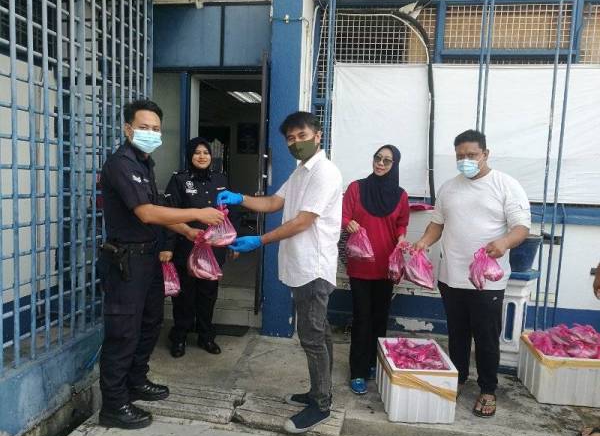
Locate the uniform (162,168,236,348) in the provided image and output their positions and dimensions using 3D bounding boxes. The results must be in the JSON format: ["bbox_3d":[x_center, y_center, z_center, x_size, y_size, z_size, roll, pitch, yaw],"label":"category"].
[{"bbox_3d":[-0.760,0.299,3.540,0.550,1.360,0.300,0,6,-24],"label":"uniform"}]

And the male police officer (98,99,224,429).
[{"bbox_3d":[-0.738,0.236,2.540,0.660,1.740,0.500,3,5,6],"label":"male police officer"}]

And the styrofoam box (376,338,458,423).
[{"bbox_3d":[0.713,1.002,2.942,0.371,0.305,0.528,2,5,0],"label":"styrofoam box"}]

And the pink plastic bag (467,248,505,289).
[{"bbox_3d":[1.052,0.285,2.640,0.185,0.215,0.140,5,6,25],"label":"pink plastic bag"}]

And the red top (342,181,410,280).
[{"bbox_3d":[0.510,0.070,3.119,0.430,0.630,0.300,3,5,10],"label":"red top"}]

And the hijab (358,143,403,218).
[{"bbox_3d":[0.517,-0.238,2.970,0.300,0.470,0.270,3,6,12],"label":"hijab"}]

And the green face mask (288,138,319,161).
[{"bbox_3d":[0.018,-0.363,2.480,0.145,0.128,0.100,6,7,38],"label":"green face mask"}]

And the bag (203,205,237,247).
[{"bbox_3d":[-0.438,0.046,2.547,0.175,0.215,0.140,2,5,0],"label":"bag"}]

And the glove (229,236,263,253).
[{"bbox_3d":[-0.282,0.137,2.420,0.180,0.090,0.100,2,5,-6],"label":"glove"}]

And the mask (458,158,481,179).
[{"bbox_3d":[1.010,-0.297,2.806,0.140,0.120,0.090,7,7,40],"label":"mask"}]

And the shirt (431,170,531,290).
[{"bbox_3d":[1.107,0.068,2.870,0.540,0.670,0.340,5,6,30],"label":"shirt"}]

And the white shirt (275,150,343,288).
[{"bbox_3d":[0.047,0.003,2.570,0.340,0.760,0.470,0,6,-21],"label":"white shirt"}]

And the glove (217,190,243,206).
[{"bbox_3d":[-0.385,-0.112,2.552,0.130,0.090,0.100,0,6,-18],"label":"glove"}]

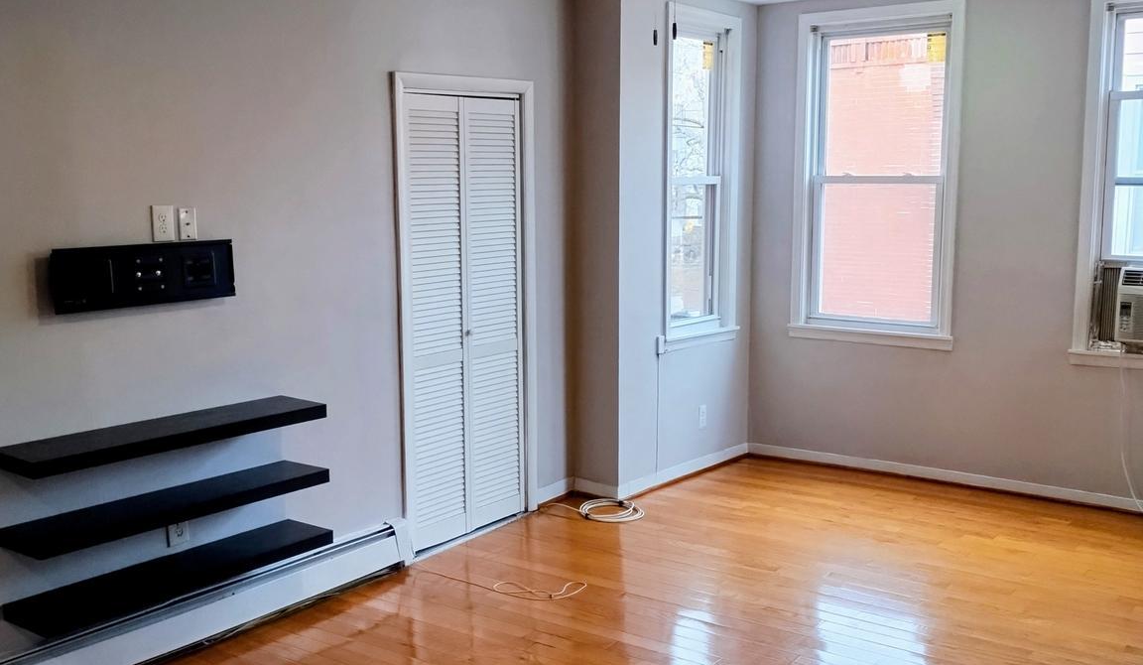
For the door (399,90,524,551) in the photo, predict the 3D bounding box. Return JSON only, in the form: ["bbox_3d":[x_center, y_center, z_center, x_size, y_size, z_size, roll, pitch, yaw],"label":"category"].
[{"bbox_3d":[-0.474,-0.058,5.132,0.045,2.015,0.755,7,11,38],"label":"door"}]

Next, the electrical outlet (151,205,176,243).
[{"bbox_3d":[-1.428,-0.380,3.857,0.009,0.124,0.080,7,11,38],"label":"electrical outlet"}]

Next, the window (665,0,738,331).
[{"bbox_3d":[0.691,-0.854,5.997,0.130,1.750,0.720,7,11,41],"label":"window"}]

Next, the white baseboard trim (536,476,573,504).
[{"bbox_3d":[-0.088,0.820,5.708,0.016,0.085,0.300,7,11,38],"label":"white baseboard trim"}]

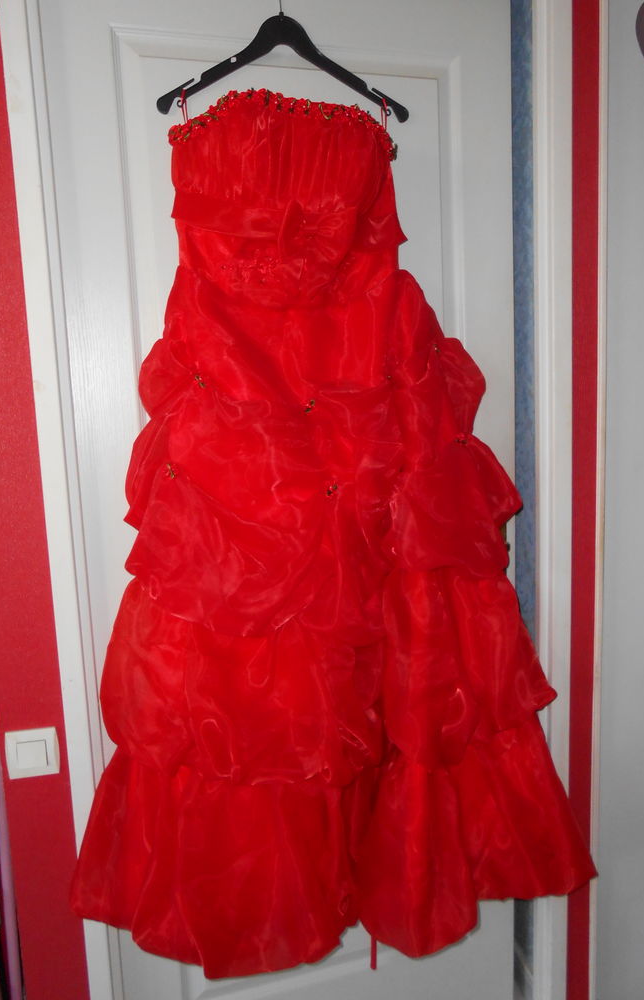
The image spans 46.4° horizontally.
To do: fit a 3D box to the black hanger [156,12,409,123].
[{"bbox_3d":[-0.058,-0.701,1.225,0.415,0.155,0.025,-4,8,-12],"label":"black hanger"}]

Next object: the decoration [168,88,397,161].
[{"bbox_3d":[-0.061,-0.589,1.185,0.360,0.095,0.090,-4,8,-14],"label":"decoration"}]

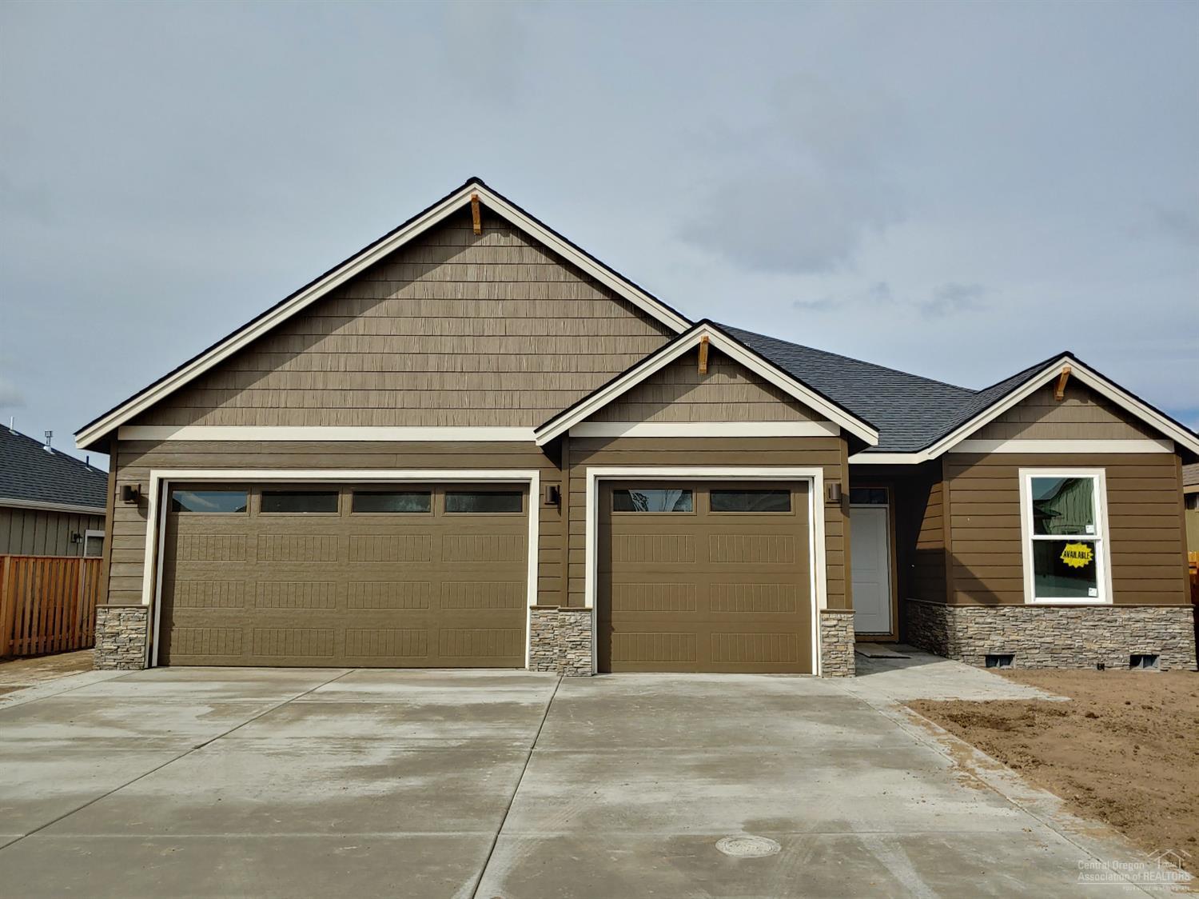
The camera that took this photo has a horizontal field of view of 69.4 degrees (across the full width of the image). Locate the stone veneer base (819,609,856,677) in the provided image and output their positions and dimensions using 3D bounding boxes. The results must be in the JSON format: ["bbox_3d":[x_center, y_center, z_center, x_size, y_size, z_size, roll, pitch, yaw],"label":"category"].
[{"bbox_3d":[2.892,2.355,10.584,0.424,0.798,0.199,0,-7,1],"label":"stone veneer base"}]

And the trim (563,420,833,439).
[{"bbox_3d":[1.319,-0.249,10.889,3.399,0.182,0.040,0,-7,1],"label":"trim"}]

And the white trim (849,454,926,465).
[{"bbox_3d":[4.041,0.135,12.535,1.159,0.163,0.050,0,-7,1],"label":"white trim"}]

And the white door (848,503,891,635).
[{"bbox_3d":[4.260,1.993,14.126,0.947,2.093,0.100,0,-7,1],"label":"white door"}]

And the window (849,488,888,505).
[{"bbox_3d":[4.271,0.778,14.268,0.947,0.285,0.100,0,-7,1],"label":"window"}]

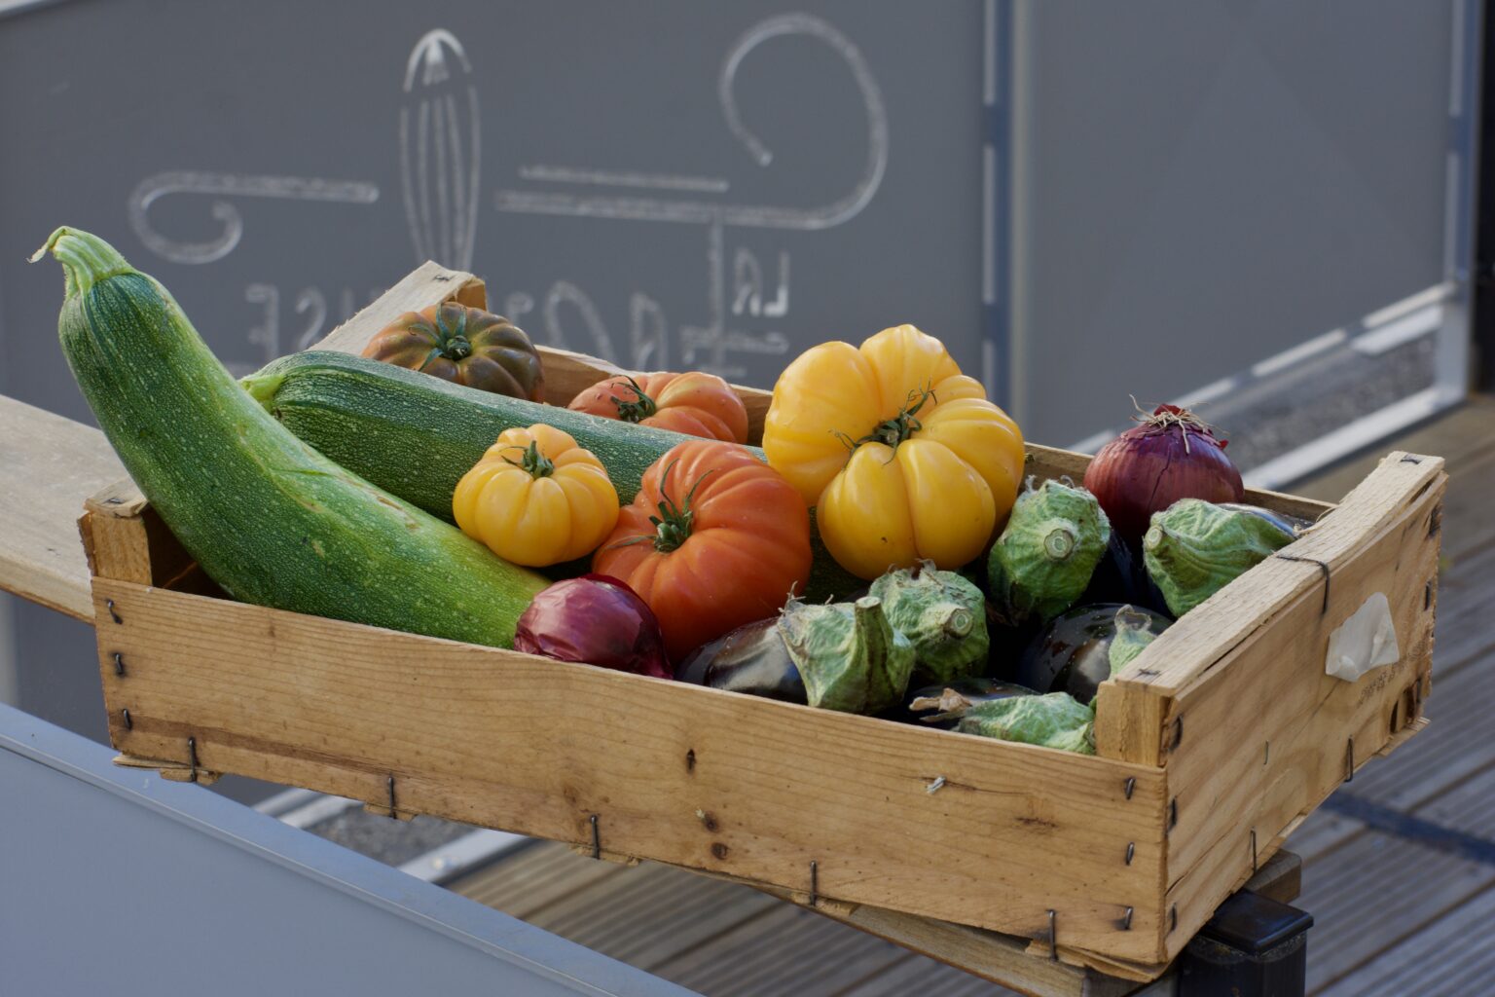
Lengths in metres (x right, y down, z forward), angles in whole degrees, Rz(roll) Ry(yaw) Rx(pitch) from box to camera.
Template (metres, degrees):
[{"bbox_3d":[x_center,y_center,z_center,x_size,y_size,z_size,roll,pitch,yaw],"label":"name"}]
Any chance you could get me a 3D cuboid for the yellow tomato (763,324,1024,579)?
[{"bbox_3d":[0.061,-0.019,2.127,0.107,0.108,0.082,0,-23,0],"label":"yellow tomato"}]

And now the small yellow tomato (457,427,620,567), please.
[{"bbox_3d":[-0.090,-0.001,2.179,0.071,0.055,0.071,0,40,0],"label":"small yellow tomato"}]

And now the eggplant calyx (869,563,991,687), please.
[{"bbox_3d":[0.075,0.052,2.101,0.051,0.054,0.051,-11,22,-26],"label":"eggplant calyx"}]

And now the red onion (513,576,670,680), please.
[{"bbox_3d":[-0.065,0.059,2.132,0.062,0.059,0.064,-1,19,0],"label":"red onion"}]

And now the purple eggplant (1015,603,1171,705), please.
[{"bbox_3d":[0.142,0.078,2.086,0.080,0.077,0.108,-6,20,-14],"label":"purple eggplant"}]

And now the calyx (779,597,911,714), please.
[{"bbox_3d":[0.040,0.065,2.086,0.057,0.051,0.051,14,24,37],"label":"calyx"}]

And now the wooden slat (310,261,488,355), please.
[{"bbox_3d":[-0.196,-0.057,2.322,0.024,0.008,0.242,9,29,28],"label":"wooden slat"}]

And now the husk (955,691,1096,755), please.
[{"bbox_3d":[0.111,0.093,2.045,0.062,0.043,0.046,10,22,28],"label":"husk"}]

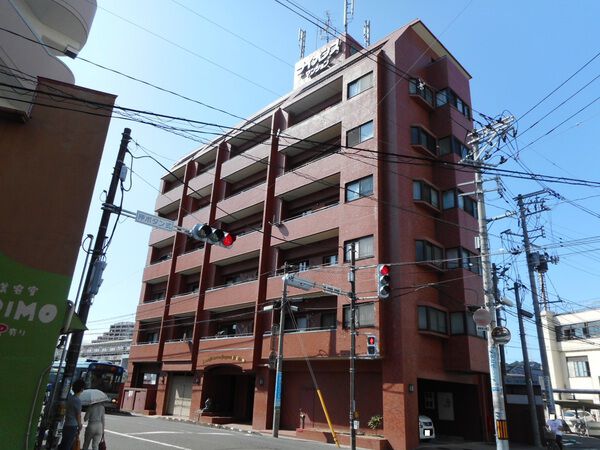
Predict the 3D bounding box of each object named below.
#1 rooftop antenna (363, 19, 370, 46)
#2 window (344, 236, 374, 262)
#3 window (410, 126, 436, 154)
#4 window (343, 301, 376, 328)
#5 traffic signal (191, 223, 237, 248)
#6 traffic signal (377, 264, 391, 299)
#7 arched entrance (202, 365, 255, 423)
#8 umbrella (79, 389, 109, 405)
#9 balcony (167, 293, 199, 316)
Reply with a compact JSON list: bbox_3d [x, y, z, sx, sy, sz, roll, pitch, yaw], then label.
[{"bbox_3d":[4.580,-13.017,29.622,0.432,2.679,0.432,-17,-29,42],"label":"rooftop antenna"},{"bbox_3d":[2.540,1.045,18.480,1.551,0.958,0.150,-17,-28,42],"label":"window"},{"bbox_3d":[5.932,-3.991,20.808,0.410,1.090,1.712,-17,-28,42],"label":"window"},{"bbox_3d":[2.394,3.688,17.480,1.551,0.958,0.150,-17,-28,42],"label":"window"},{"bbox_3d":[-2.156,0.274,10.800,0.340,0.390,1.200,-17,-28,42],"label":"traffic signal"},{"bbox_3d":[3.039,2.056,15.767,0.440,1.220,0.400,10,-21,-20],"label":"traffic signal"},{"bbox_3d":[-3.274,8.642,22.200,4.262,2.822,1.008,-17,-29,42],"label":"arched entrance"},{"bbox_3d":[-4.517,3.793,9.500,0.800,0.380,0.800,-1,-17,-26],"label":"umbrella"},{"bbox_3d":[-6.874,5.156,28.389,1.197,1.140,3.847,21,-26,-40],"label":"balcony"}]

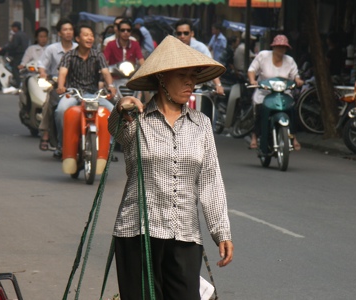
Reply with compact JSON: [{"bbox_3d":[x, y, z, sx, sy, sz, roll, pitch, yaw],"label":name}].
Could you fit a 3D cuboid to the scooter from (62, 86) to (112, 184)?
[{"bbox_3d":[-1.004,-0.170,24.400,0.630,0.980,1.800,-1,3,-10],"label":"scooter"}]

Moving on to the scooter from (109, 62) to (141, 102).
[{"bbox_3d":[-0.700,-0.543,29.700,0.700,1.150,1.900,0,3,-6],"label":"scooter"}]

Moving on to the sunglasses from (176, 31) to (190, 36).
[{"bbox_3d":[0.081,-1.281,25.265,0.142,0.045,0.145,1,11,17],"label":"sunglasses"}]

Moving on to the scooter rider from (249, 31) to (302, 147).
[{"bbox_3d":[1.145,-0.687,27.100,0.630,1.360,0.800,0,3,-7],"label":"scooter rider"}]

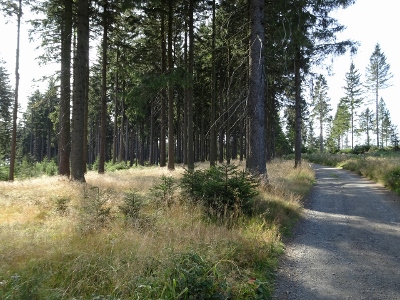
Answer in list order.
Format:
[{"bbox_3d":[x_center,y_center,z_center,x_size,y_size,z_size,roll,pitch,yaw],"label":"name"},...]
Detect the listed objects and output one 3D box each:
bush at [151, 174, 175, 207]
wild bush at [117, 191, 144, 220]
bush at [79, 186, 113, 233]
[{"bbox_3d":[-0.999,1.079,8.000,0.620,0.850,0.620,0,-1,0],"label":"bush"},{"bbox_3d":[-1.596,1.275,6.900,0.530,0.690,0.530,0,-1,0],"label":"wild bush"},{"bbox_3d":[-2.122,1.208,6.100,0.670,0.930,0.670,0,-1,0],"label":"bush"}]

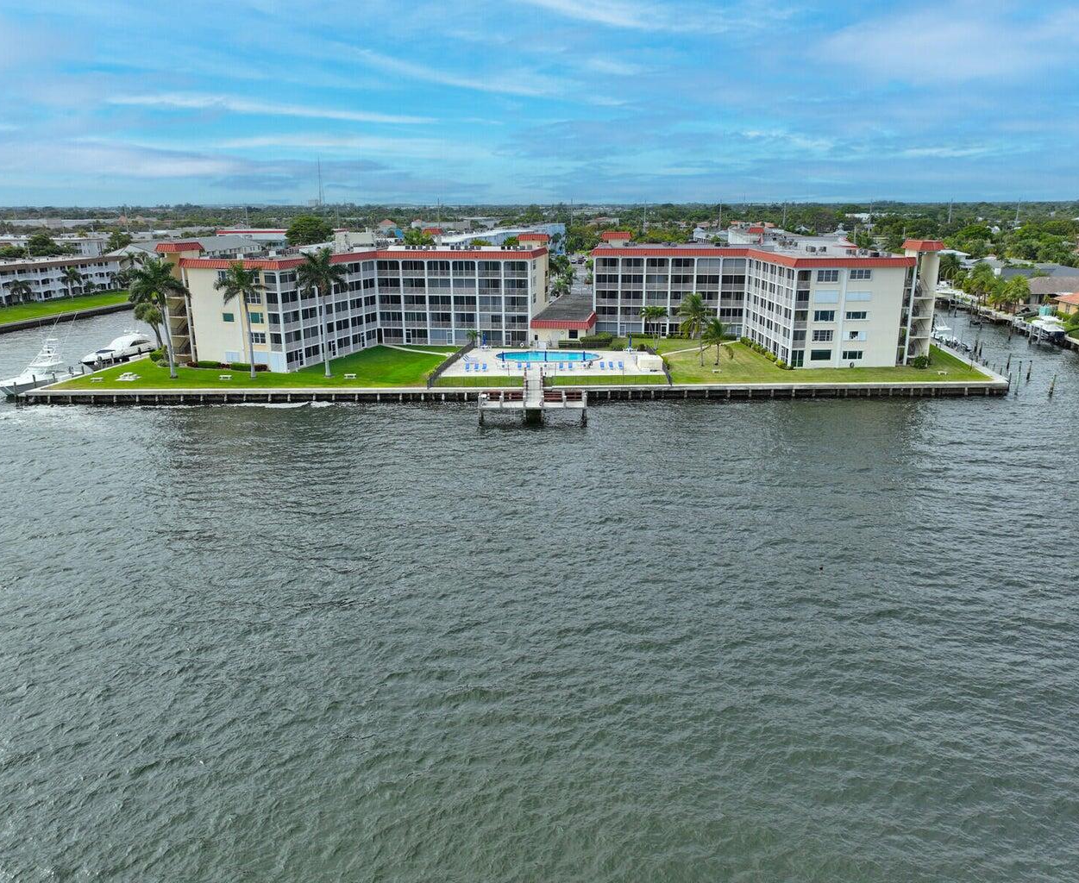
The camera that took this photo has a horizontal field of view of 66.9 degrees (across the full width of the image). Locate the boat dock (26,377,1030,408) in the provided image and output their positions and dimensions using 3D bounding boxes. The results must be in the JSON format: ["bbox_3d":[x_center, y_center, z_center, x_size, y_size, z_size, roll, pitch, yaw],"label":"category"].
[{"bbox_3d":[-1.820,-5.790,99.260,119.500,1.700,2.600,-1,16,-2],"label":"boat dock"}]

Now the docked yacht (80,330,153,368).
[{"bbox_3d":[-62.973,-13.165,120.693,4.400,5.200,14.600,2,16,6],"label":"docked yacht"}]

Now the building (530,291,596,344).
[{"bbox_3d":[5.780,-21.855,144.516,9.000,4.300,38.000,3,17,10],"label":"building"}]

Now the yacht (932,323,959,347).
[{"bbox_3d":[66.011,-16.313,132.171,3.200,3.600,10.300,2,17,9],"label":"yacht"}]

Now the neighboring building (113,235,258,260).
[{"bbox_3d":[-121.760,-66.950,290.770,17.500,9.200,78.000,2,16,8],"label":"neighboring building"}]

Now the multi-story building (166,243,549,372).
[{"bbox_3d":[-25.580,-21.880,124.330,51.000,15.400,40.000,2,16,9],"label":"multi-story building"}]

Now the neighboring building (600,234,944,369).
[{"bbox_3d":[31.067,-24.219,129.581,45.000,17.000,42.500,1,16,3],"label":"neighboring building"}]

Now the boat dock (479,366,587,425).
[{"bbox_3d":[-0.670,-5.900,96.630,11.800,3.100,19.000,0,16,0],"label":"boat dock"}]

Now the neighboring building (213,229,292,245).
[{"bbox_3d":[-147.598,-108.357,434.869,41.000,8.000,26.000,1,16,4],"label":"neighboring building"}]

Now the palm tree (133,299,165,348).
[{"bbox_3d":[-57.370,-16.930,121.360,4.700,7.800,4.700,0,16,0],"label":"palm tree"}]

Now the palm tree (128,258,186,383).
[{"bbox_3d":[-47.660,-15.480,103.460,7.600,15.000,7.400,0,16,0],"label":"palm tree"}]

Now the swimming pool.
[{"bbox_3d":[1.385,-11.852,120.871,15.600,1.500,8.800,2,17,8],"label":"swimming pool"}]

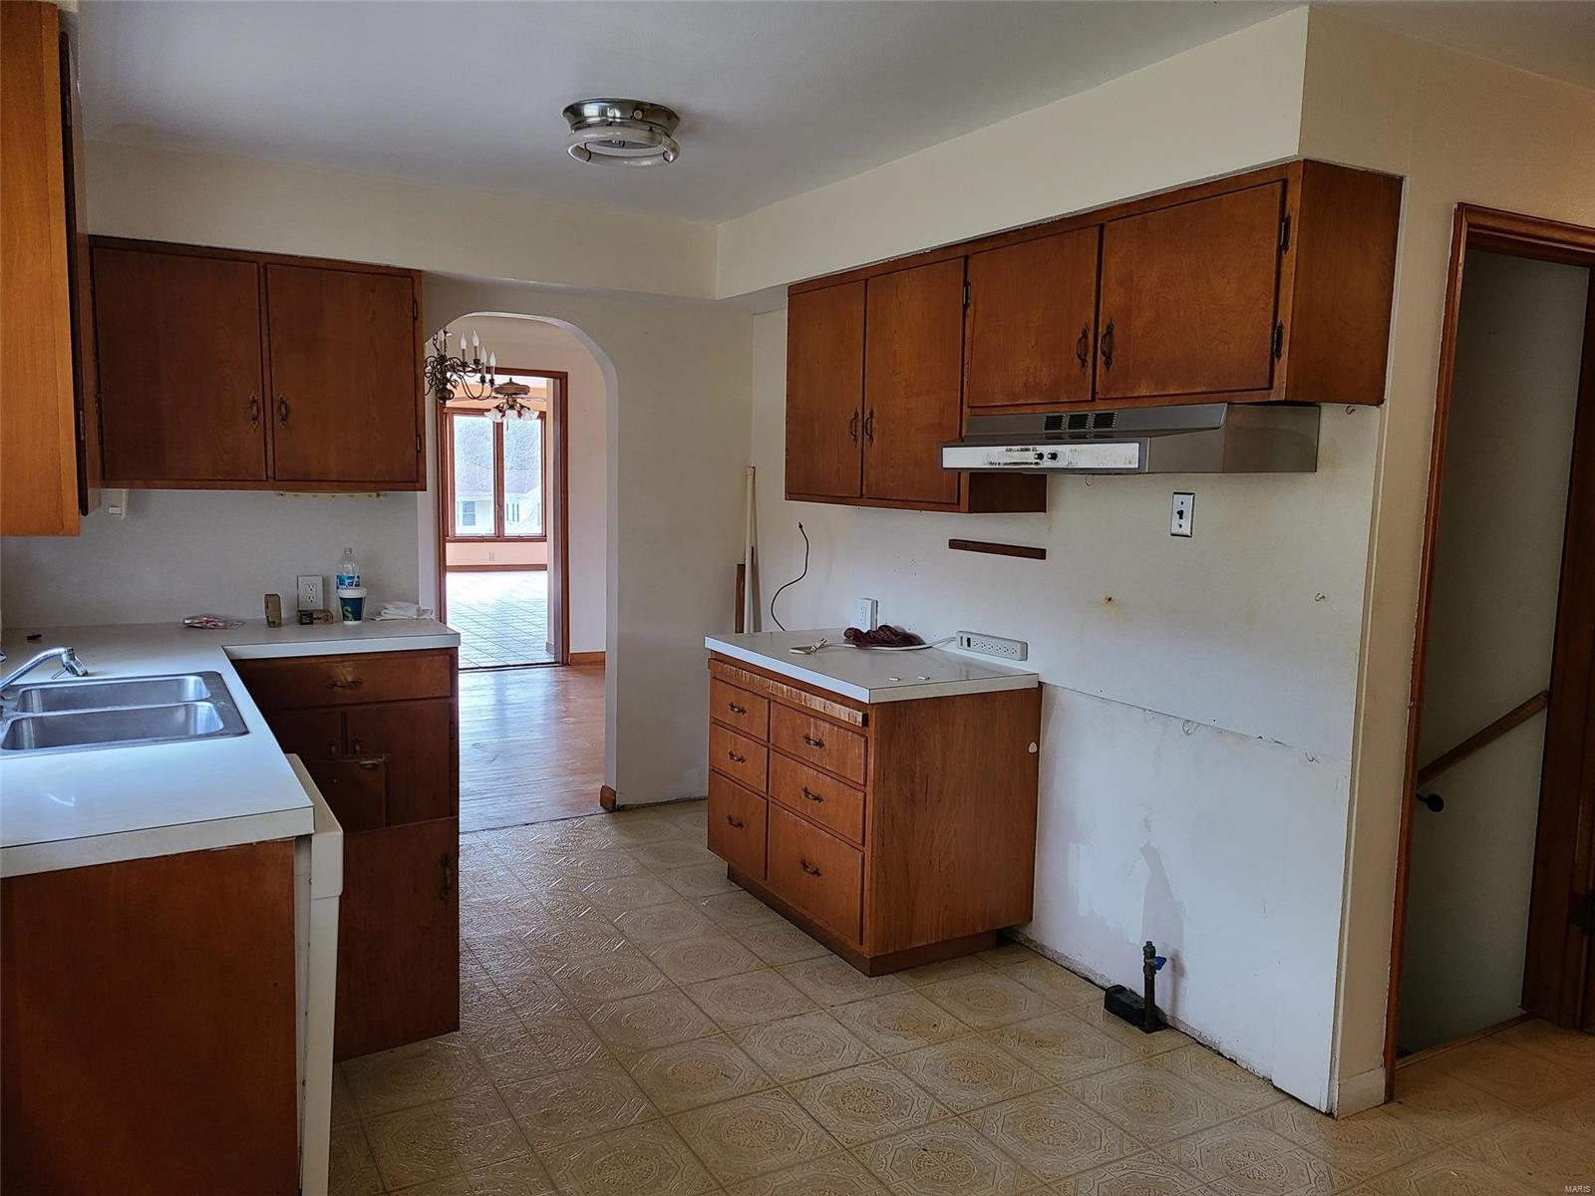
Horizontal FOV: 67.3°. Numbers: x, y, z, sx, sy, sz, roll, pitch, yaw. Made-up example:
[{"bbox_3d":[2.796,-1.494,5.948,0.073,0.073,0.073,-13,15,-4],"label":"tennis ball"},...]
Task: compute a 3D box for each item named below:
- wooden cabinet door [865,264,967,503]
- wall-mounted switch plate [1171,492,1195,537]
[{"bbox_3d":[0.356,-0.648,3.665,0.020,0.700,0.506,-2,7,-29],"label":"wooden cabinet door"},{"bbox_3d":[1.010,-0.217,3.150,0.011,0.114,0.075,-2,7,-29],"label":"wall-mounted switch plate"}]

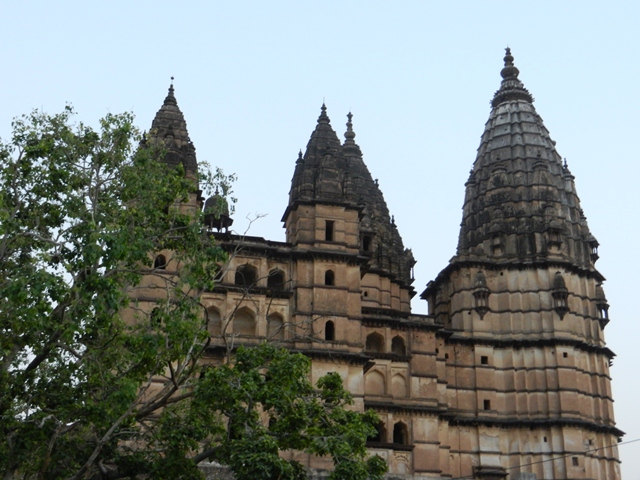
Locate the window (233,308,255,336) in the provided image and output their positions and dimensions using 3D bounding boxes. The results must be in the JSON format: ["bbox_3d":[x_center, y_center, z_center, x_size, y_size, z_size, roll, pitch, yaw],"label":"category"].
[{"bbox_3d":[-5.666,6.097,72.797,1.690,2.180,0.400,6,-23,-13],"label":"window"}]

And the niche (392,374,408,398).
[{"bbox_3d":[8.404,15.508,103.879,1.694,2.622,0.400,6,-21,-15],"label":"niche"}]

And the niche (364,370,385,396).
[{"bbox_3d":[5.719,14.909,102.170,2.129,2.686,0.400,6,-21,-15],"label":"niche"}]

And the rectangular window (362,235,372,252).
[{"bbox_3d":[5.425,0.423,112.614,1.035,2.016,0.400,6,-21,-15],"label":"rectangular window"}]

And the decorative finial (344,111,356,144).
[{"bbox_3d":[3.834,-14.123,123.167,1.433,4.676,1.433,0,-20,0],"label":"decorative finial"}]

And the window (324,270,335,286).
[{"bbox_3d":[0.710,2.946,74.559,0.740,1.350,0.400,6,-23,-13],"label":"window"}]

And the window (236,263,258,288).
[{"bbox_3d":[-5.588,2.736,74.110,1.730,1.810,0.500,6,-23,-13],"label":"window"}]

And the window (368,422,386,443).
[{"bbox_3d":[5.809,19.548,100.554,2.115,2.497,0.500,6,-21,-15],"label":"window"}]

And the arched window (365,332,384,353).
[{"bbox_3d":[4.987,9.390,89.356,1.750,1.930,0.500,6,-23,-13],"label":"arched window"}]

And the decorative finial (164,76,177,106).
[{"bbox_3d":[-12.402,-12.352,81.450,1.020,2.870,1.020,6,-23,-13],"label":"decorative finial"}]

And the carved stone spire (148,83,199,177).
[{"bbox_3d":[-12.464,-8.379,79.780,4.620,10.920,4.620,6,-23,-13],"label":"carved stone spire"}]

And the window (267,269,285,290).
[{"bbox_3d":[-3.375,3.106,74.876,1.410,1.780,0.500,6,-23,-13],"label":"window"}]

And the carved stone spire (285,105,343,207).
[{"bbox_3d":[0.249,-6.928,82.264,4.760,10.840,4.760,6,-23,-13],"label":"carved stone spire"}]

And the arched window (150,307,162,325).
[{"bbox_3d":[-13.467,6.326,80.791,0.884,1.569,0.400,6,-21,-15],"label":"arched window"}]

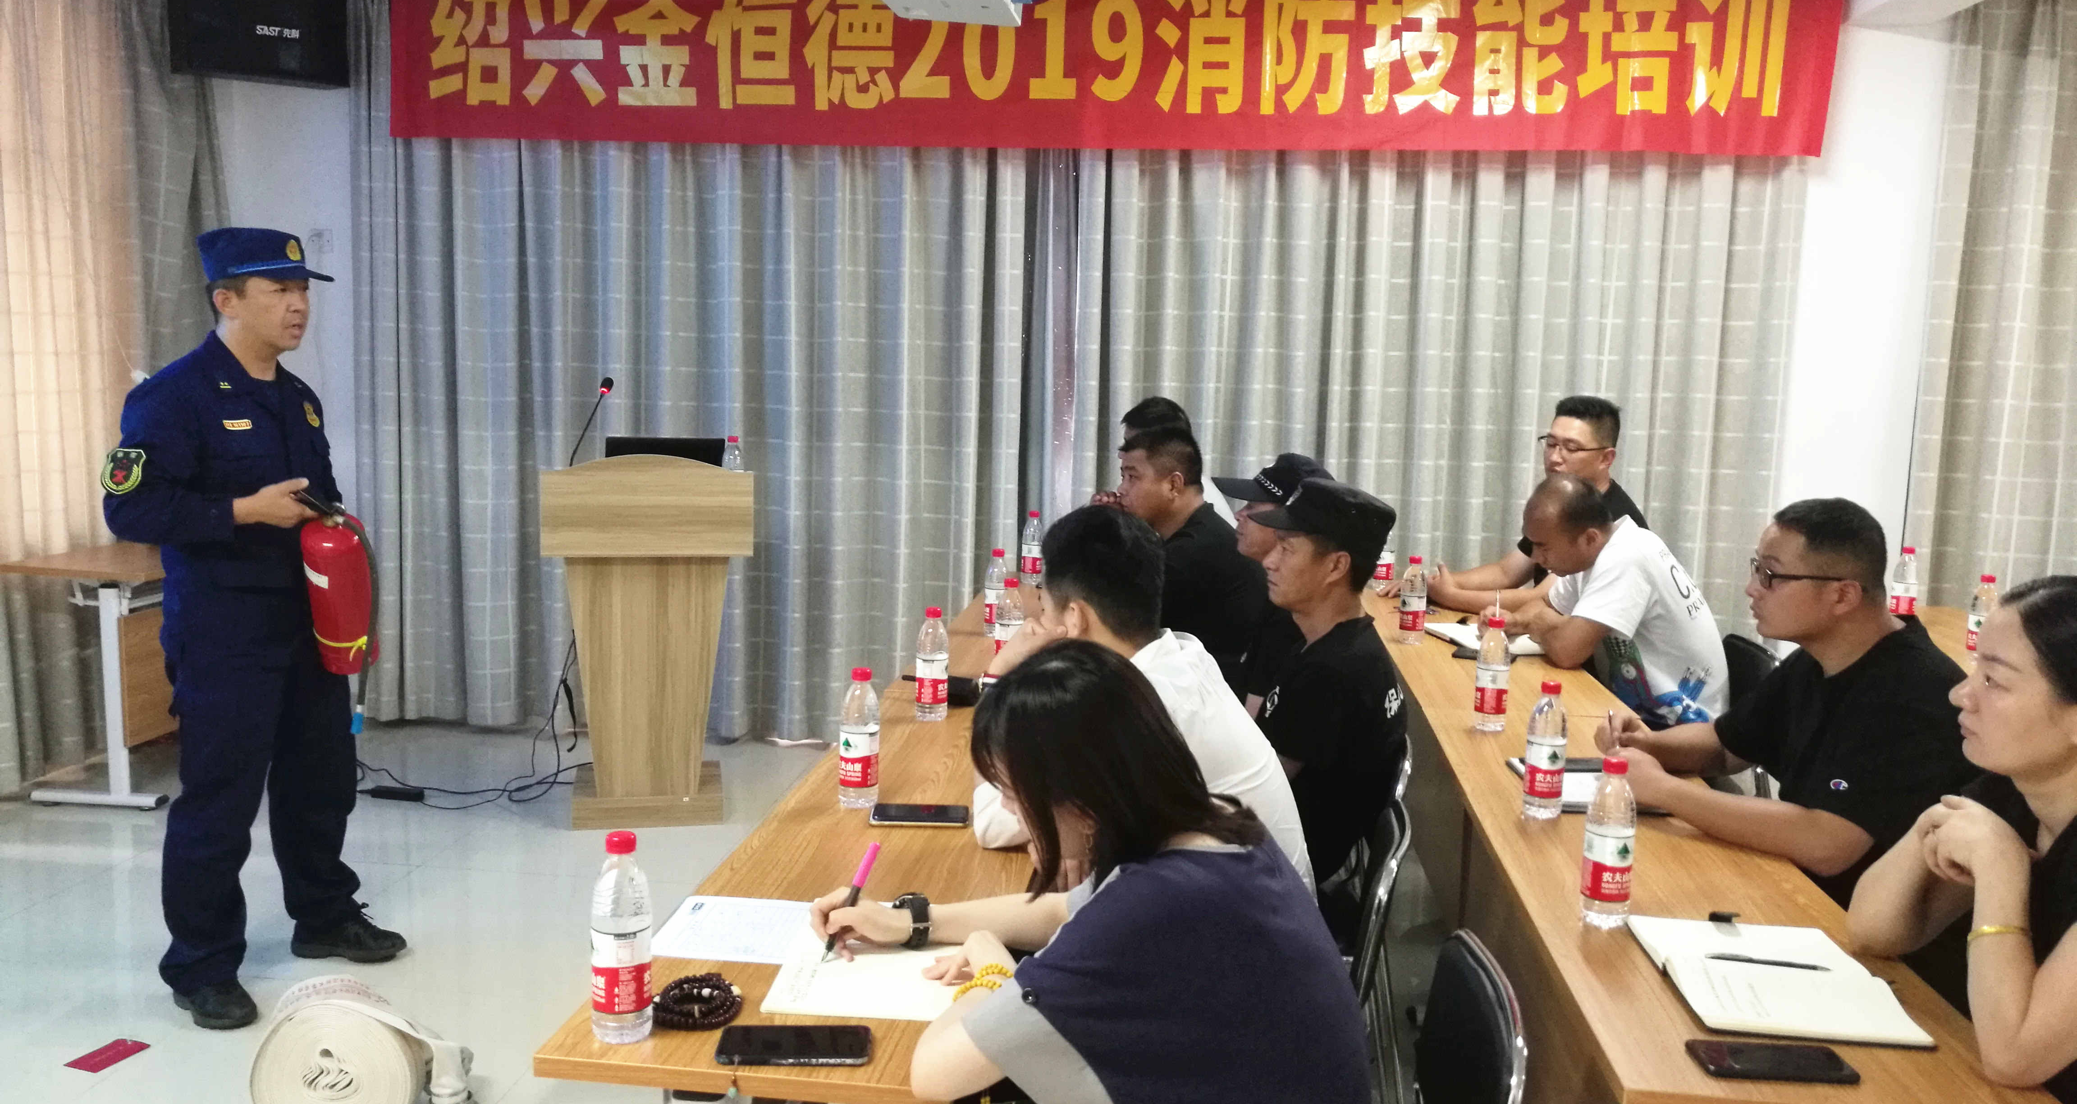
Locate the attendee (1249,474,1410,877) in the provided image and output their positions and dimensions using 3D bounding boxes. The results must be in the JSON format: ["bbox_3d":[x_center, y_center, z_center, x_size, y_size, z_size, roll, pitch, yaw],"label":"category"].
[{"bbox_3d":[0.383,0.473,3.350,0.740,1.265,0.520,3,8,10],"label":"attendee"}]

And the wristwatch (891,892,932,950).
[{"bbox_3d":[-0.160,0.470,2.066,0.044,0.064,0.063,-2,-32,-13],"label":"wristwatch"}]

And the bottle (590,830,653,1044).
[{"bbox_3d":[-0.459,0.417,1.777,0.066,0.221,0.066,2,8,6],"label":"bottle"}]

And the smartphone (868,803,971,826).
[{"bbox_3d":[-0.193,0.435,2.662,0.156,0.009,0.077,1,8,0],"label":"smartphone"}]

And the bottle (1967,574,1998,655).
[{"bbox_3d":[2.479,0.176,4.243,0.064,0.231,0.064,2,8,6],"label":"bottle"}]

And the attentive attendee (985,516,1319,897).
[{"bbox_3d":[0.225,0.539,2.828,0.660,1.240,0.540,4,8,18],"label":"attentive attendee"}]

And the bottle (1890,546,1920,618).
[{"bbox_3d":[2.523,0.102,4.712,0.066,0.221,0.066,2,8,6],"label":"bottle"}]

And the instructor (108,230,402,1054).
[{"bbox_3d":[-1.721,0.135,3.607,0.490,1.700,0.540,4,8,19],"label":"instructor"}]

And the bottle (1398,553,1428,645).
[{"bbox_3d":[0.996,0.128,4.291,0.066,0.230,0.066,1,8,0],"label":"bottle"}]

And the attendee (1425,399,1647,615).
[{"bbox_3d":[1.457,0.231,4.772,0.720,1.380,0.540,0,8,-9],"label":"attendee"}]

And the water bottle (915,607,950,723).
[{"bbox_3d":[-0.214,0.228,3.310,0.066,0.230,0.066,1,8,0],"label":"water bottle"}]

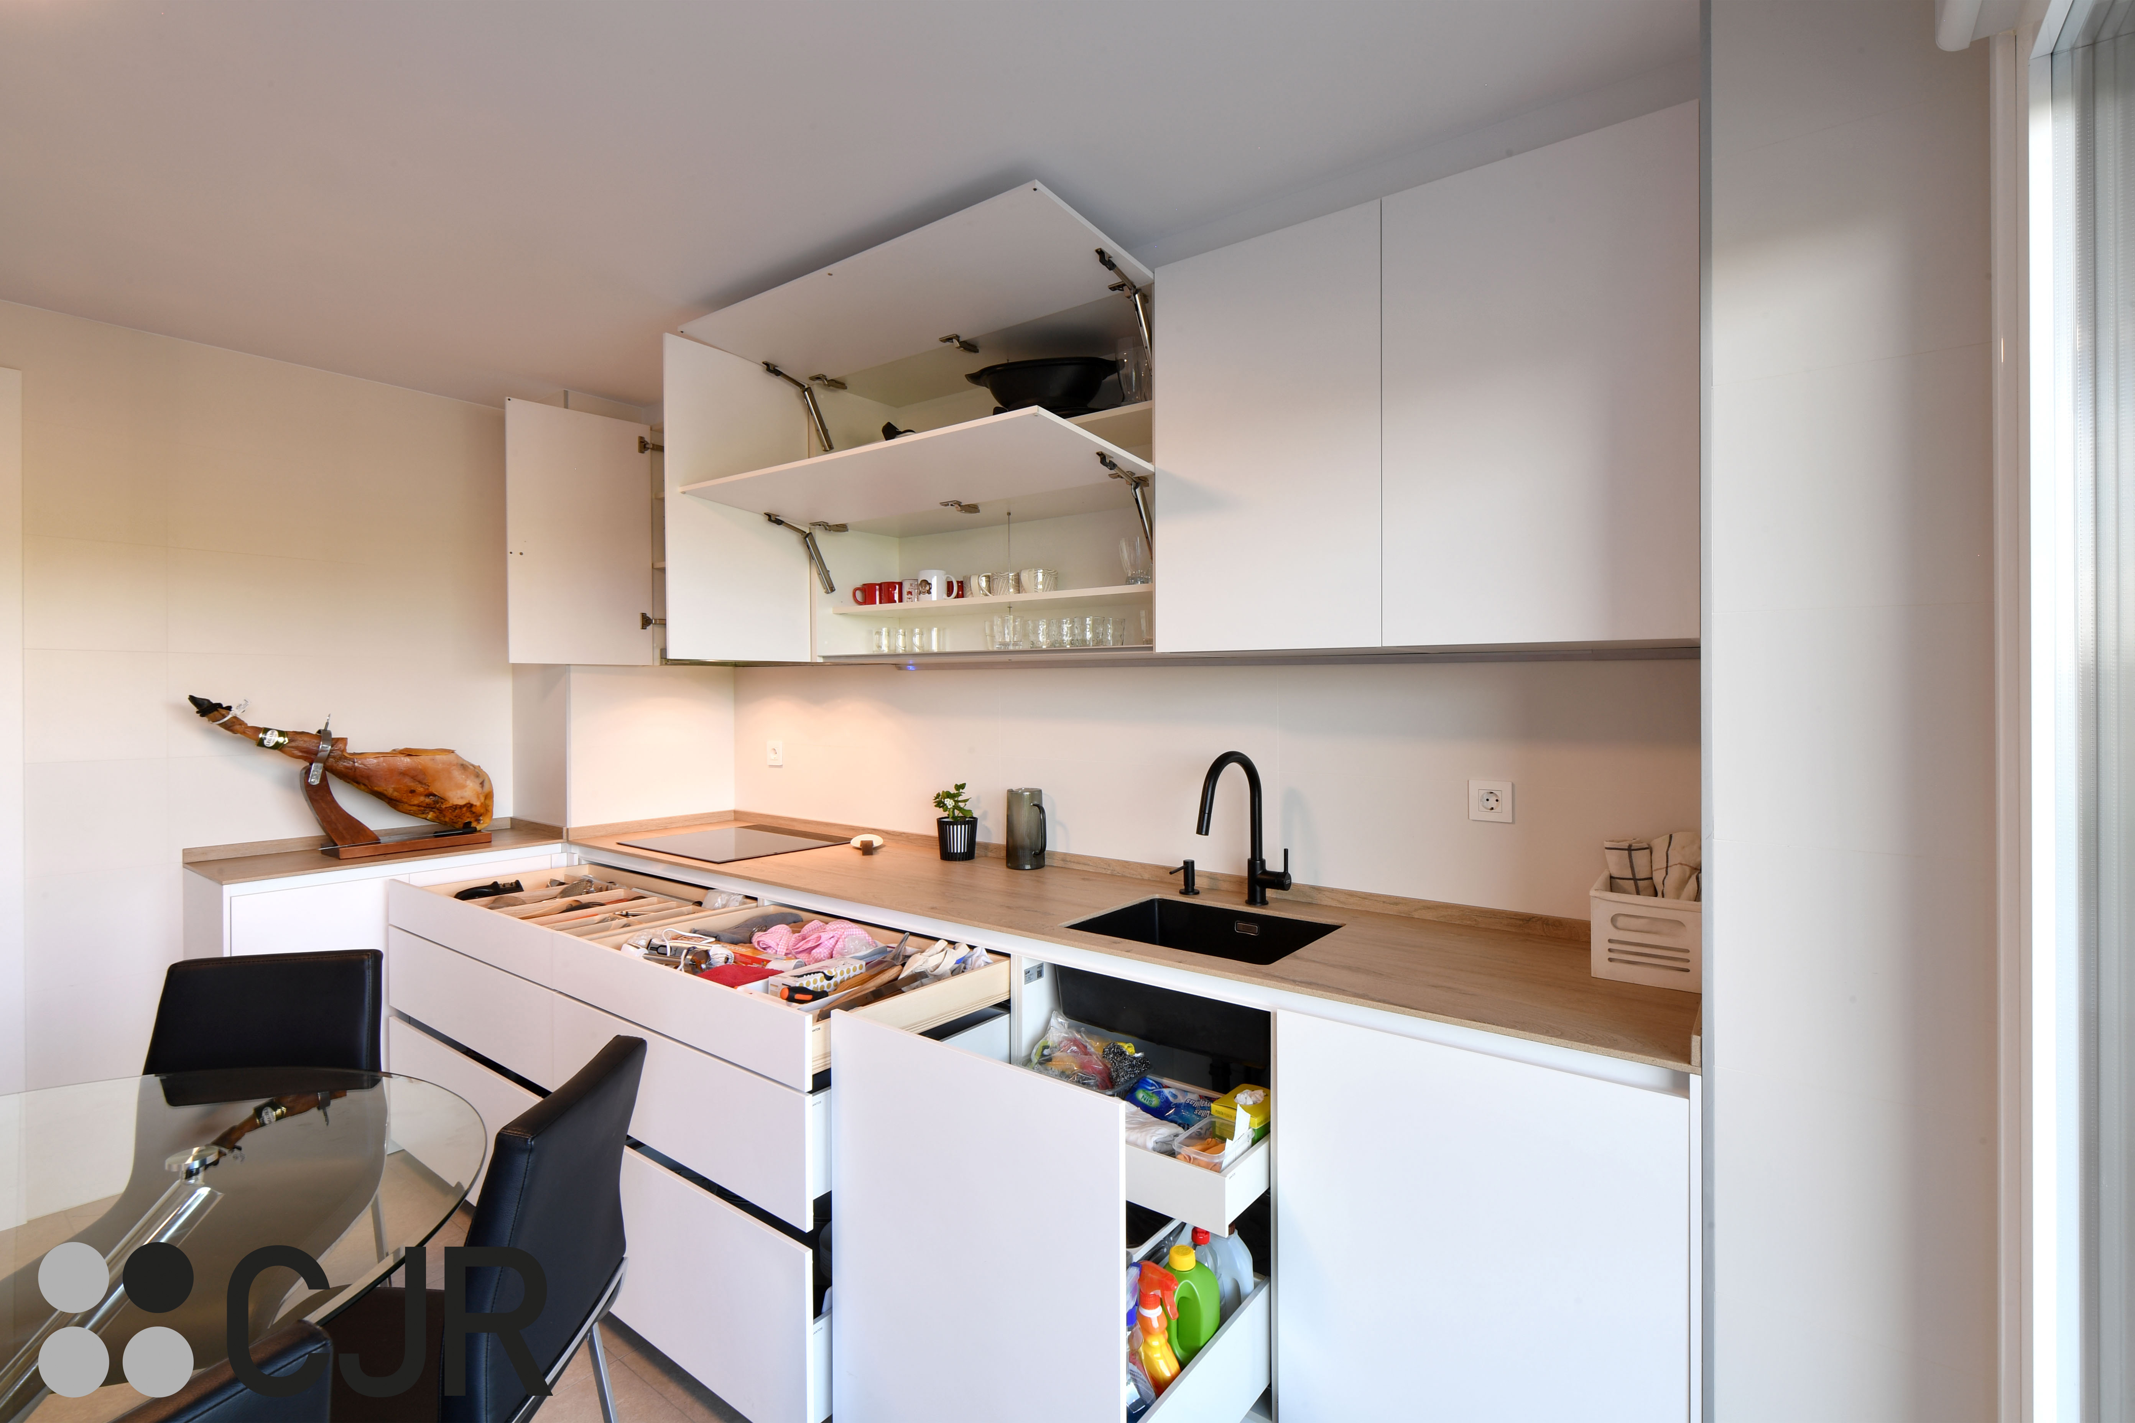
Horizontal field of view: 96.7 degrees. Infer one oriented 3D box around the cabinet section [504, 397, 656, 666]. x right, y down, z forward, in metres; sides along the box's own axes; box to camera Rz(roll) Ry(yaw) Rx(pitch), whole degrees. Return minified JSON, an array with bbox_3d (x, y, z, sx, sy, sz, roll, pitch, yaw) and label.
[{"bbox_3d":[-1.630,-0.579,3.192,0.022,0.841,0.456,1,2,45],"label":"cabinet section"}]

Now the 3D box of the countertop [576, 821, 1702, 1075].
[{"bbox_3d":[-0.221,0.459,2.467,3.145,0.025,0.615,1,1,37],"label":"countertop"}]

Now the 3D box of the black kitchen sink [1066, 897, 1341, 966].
[{"bbox_3d":[0.290,0.560,2.031,0.460,0.197,0.380,1,1,37],"label":"black kitchen sink"}]

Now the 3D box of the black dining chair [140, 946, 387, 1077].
[{"bbox_3d":[-1.500,0.943,1.630,0.420,0.880,0.570,0,1,-19],"label":"black dining chair"}]

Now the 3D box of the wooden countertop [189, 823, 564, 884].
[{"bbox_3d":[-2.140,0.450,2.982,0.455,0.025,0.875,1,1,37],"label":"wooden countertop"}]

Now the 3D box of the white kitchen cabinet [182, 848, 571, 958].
[{"bbox_3d":[-2.139,0.904,2.993,0.455,0.904,0.873,1,1,37],"label":"white kitchen cabinet"}]

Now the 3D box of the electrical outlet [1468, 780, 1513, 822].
[{"bbox_3d":[0.891,0.191,1.995,0.083,0.083,0.012,1,1,37],"label":"electrical outlet"}]

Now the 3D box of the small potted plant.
[{"bbox_3d":[-0.334,0.331,2.848,0.127,0.230,0.127,0,1,0],"label":"small potted plant"}]

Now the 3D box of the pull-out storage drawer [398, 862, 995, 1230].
[{"bbox_3d":[-1.061,0.687,2.408,1.957,0.380,0.514,1,1,37],"label":"pull-out storage drawer"}]

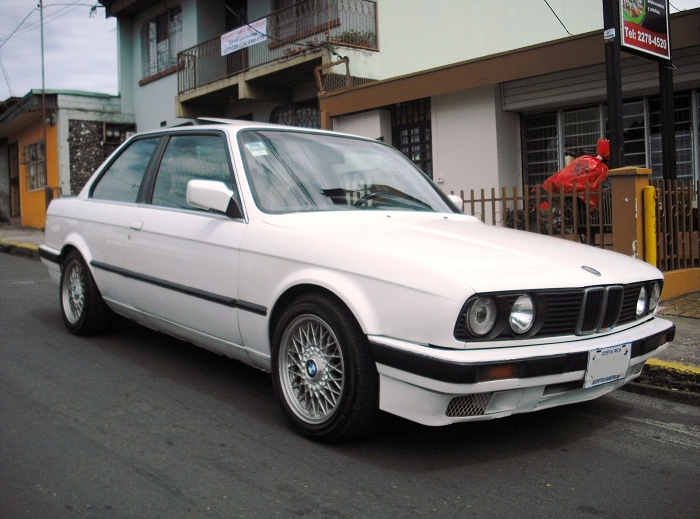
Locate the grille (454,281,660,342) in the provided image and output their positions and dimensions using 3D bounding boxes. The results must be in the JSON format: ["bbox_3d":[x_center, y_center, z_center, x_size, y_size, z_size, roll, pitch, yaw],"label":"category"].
[{"bbox_3d":[0.909,0.183,2.941,1.360,0.195,0.150,-2,6,-39],"label":"grille"}]

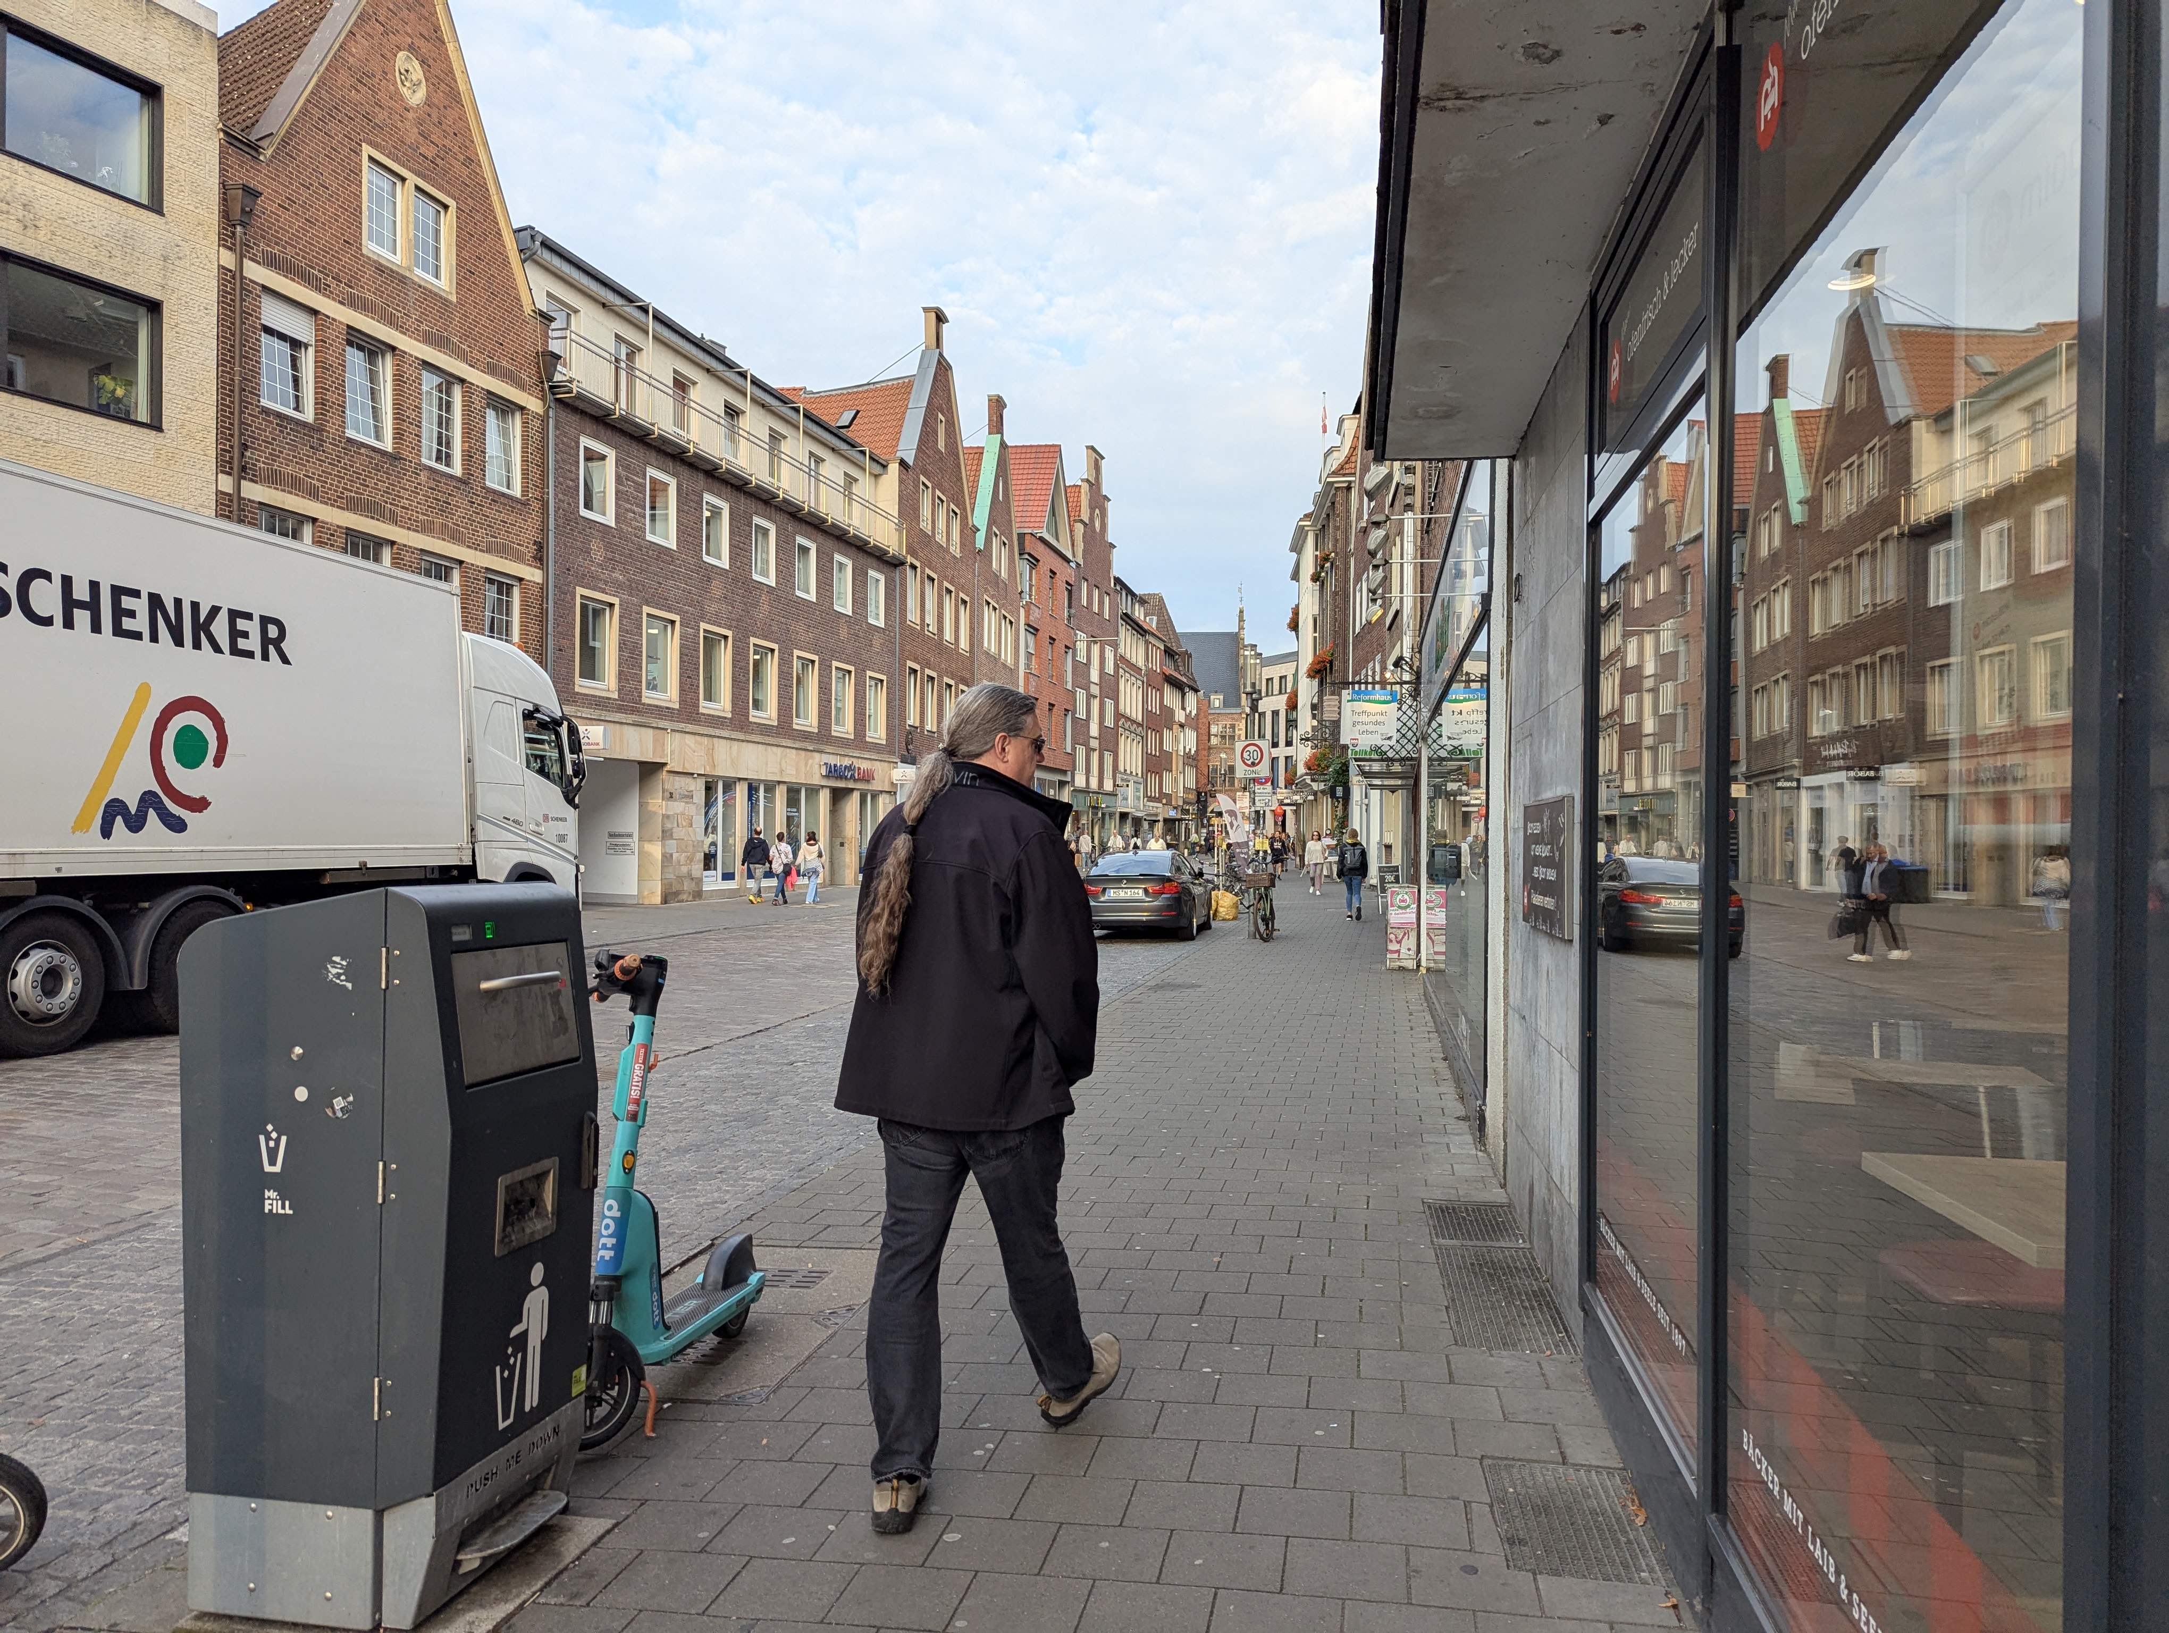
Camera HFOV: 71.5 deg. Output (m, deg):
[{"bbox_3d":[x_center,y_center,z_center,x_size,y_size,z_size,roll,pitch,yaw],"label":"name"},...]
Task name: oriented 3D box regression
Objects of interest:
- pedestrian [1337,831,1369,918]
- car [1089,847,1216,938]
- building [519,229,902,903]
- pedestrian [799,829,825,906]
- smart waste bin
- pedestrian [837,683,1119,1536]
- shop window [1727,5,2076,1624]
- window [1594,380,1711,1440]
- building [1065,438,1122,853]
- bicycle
[{"bbox_3d":[4.896,1.058,27.435,0.520,1.680,0.450,0,-1,10],"label":"pedestrian"},{"bbox_3d":[0.966,1.194,24.192,1.830,1.390,4.640,0,-1,9],"label":"car"},{"bbox_3d":[-13.366,-4.872,39.653,11.000,13.736,19.270,0,-1,13],"label":"building"},{"bbox_3d":[-6.101,1.162,33.821,0.500,1.610,0.420,0,-1,11],"label":"pedestrian"},{"bbox_3d":[-1.405,0.831,3.179,0.490,1.380,0.670,0,-1,12],"label":"smart waste bin"},{"bbox_3d":[-0.239,0.633,3.572,0.600,1.860,0.740,0,-1,24],"label":"pedestrian"},{"bbox_3d":[1.140,-0.100,2.252,0.080,2.950,1.417,0,-1,10],"label":"shop window"},{"bbox_3d":[1.421,0.267,3.842,0.080,2.260,1.378,0,-1,10],"label":"window"},{"bbox_3d":[-5.099,-8.361,80.388,12.000,21.709,9.845,0,-1,15],"label":"building"},{"bbox_3d":[2.588,1.281,22.060,0.600,1.060,1.750,0,-1,5],"label":"bicycle"}]

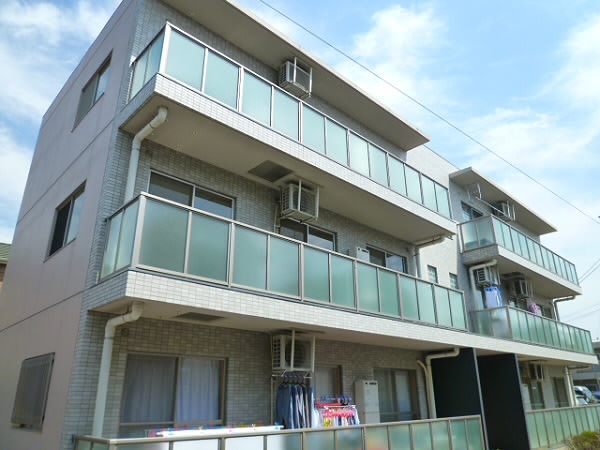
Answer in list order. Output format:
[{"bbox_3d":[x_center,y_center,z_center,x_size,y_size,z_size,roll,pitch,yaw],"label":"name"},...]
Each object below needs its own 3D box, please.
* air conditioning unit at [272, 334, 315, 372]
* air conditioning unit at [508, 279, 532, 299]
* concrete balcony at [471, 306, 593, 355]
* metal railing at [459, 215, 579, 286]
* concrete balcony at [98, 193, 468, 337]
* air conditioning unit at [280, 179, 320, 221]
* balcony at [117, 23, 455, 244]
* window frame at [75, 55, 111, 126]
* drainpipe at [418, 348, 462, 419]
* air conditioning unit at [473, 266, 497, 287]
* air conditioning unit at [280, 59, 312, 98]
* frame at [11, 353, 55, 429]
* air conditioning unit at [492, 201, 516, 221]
[{"bbox_3d":[-0.111,2.176,7.322,0.730,0.530,0.290,19,-28,-40],"label":"air conditioning unit"},{"bbox_3d":[7.924,2.306,15.482,0.744,0.563,0.312,19,-29,-40],"label":"air conditioning unit"},{"bbox_3d":[8.703,3.991,15.538,8.392,0.950,1.130,19,-28,-40],"label":"concrete balcony"},{"bbox_3d":[8.692,1.332,16.567,8.392,0.958,1.130,19,-28,-40],"label":"metal railing"},{"bbox_3d":[0.686,1.249,8.342,8.421,0.970,1.130,19,-28,-40],"label":"concrete balcony"},{"bbox_3d":[-0.016,-0.414,8.410,0.744,0.563,0.312,19,-29,-40],"label":"air conditioning unit"},{"bbox_3d":[0.675,-1.418,9.374,8.421,0.958,1.130,19,-28,-40],"label":"balcony"},{"bbox_3d":[-4.086,-2.623,8.649,0.100,1.010,1.660,19,-28,-40],"label":"window frame"},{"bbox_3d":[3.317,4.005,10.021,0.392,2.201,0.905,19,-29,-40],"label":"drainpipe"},{"bbox_3d":[5.857,1.613,13.631,0.734,0.563,0.301,19,-29,-40],"label":"air conditioning unit"},{"bbox_3d":[-0.096,-3.134,9.441,0.724,0.553,0.302,19,-29,-40],"label":"air conditioning unit"},{"bbox_3d":[-4.068,2.523,6.553,0.085,1.025,1.668,19,-29,-40],"label":"frame"},{"bbox_3d":[7.797,-0.461,16.509,0.740,0.540,0.290,19,-28,-40],"label":"air conditioning unit"}]

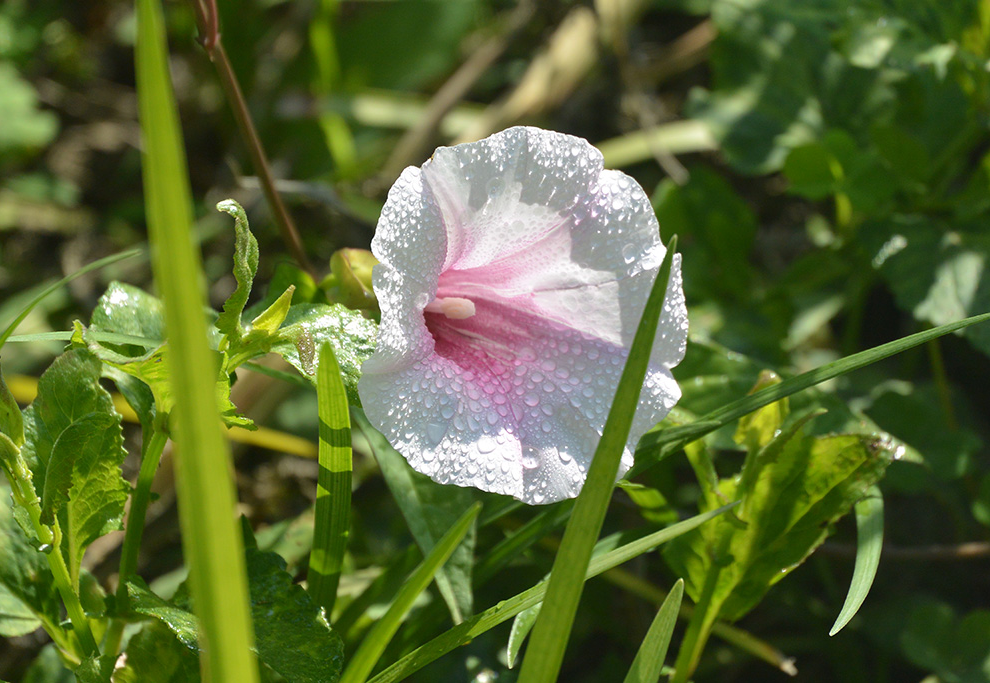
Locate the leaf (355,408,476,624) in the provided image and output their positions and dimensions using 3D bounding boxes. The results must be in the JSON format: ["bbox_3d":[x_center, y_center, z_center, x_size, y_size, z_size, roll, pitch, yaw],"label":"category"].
[{"bbox_3d":[-0.013,0.029,1.435,0.014,0.036,0.009,-14,18,6],"label":"leaf"}]

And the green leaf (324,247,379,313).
[{"bbox_3d":[-0.024,-0.010,1.425,0.011,0.009,0.009,0,23,0],"label":"green leaf"}]

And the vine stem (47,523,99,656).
[{"bbox_3d":[-0.070,0.041,1.400,0.003,0.024,0.003,-16,18,7],"label":"vine stem"}]

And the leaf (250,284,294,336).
[{"bbox_3d":[-0.037,-0.005,1.400,0.004,0.010,0.003,36,12,-14],"label":"leaf"}]

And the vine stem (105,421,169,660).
[{"bbox_3d":[-0.060,0.033,1.405,0.003,0.041,0.003,12,20,-5],"label":"vine stem"}]

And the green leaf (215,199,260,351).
[{"bbox_3d":[-0.043,-0.011,1.405,0.007,0.025,0.007,0,23,0],"label":"green leaf"}]

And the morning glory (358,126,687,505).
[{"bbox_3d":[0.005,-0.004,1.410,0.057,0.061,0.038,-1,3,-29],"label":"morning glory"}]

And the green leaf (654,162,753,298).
[{"bbox_3d":[0.037,-0.019,1.480,0.018,0.022,0.010,0,23,0],"label":"green leaf"}]

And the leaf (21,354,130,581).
[{"bbox_3d":[-0.070,0.020,1.400,0.018,0.036,0.012,-2,23,-5],"label":"leaf"}]

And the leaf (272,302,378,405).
[{"bbox_3d":[-0.028,0.002,1.405,0.018,0.013,0.012,0,23,0],"label":"leaf"}]

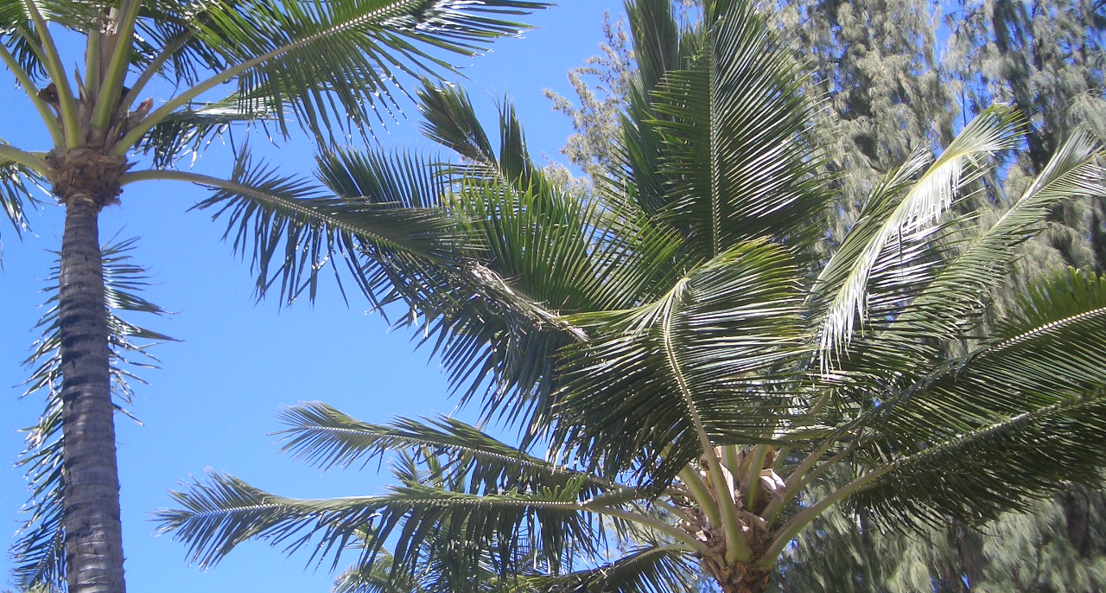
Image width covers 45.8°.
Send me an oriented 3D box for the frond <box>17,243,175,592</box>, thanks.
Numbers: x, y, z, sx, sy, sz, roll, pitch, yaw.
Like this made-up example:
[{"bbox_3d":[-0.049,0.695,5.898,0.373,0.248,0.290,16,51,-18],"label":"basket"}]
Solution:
[{"bbox_3d":[-3.555,0.992,10.100,1.150,0.700,2.990,6,-56,-17],"label":"frond"}]

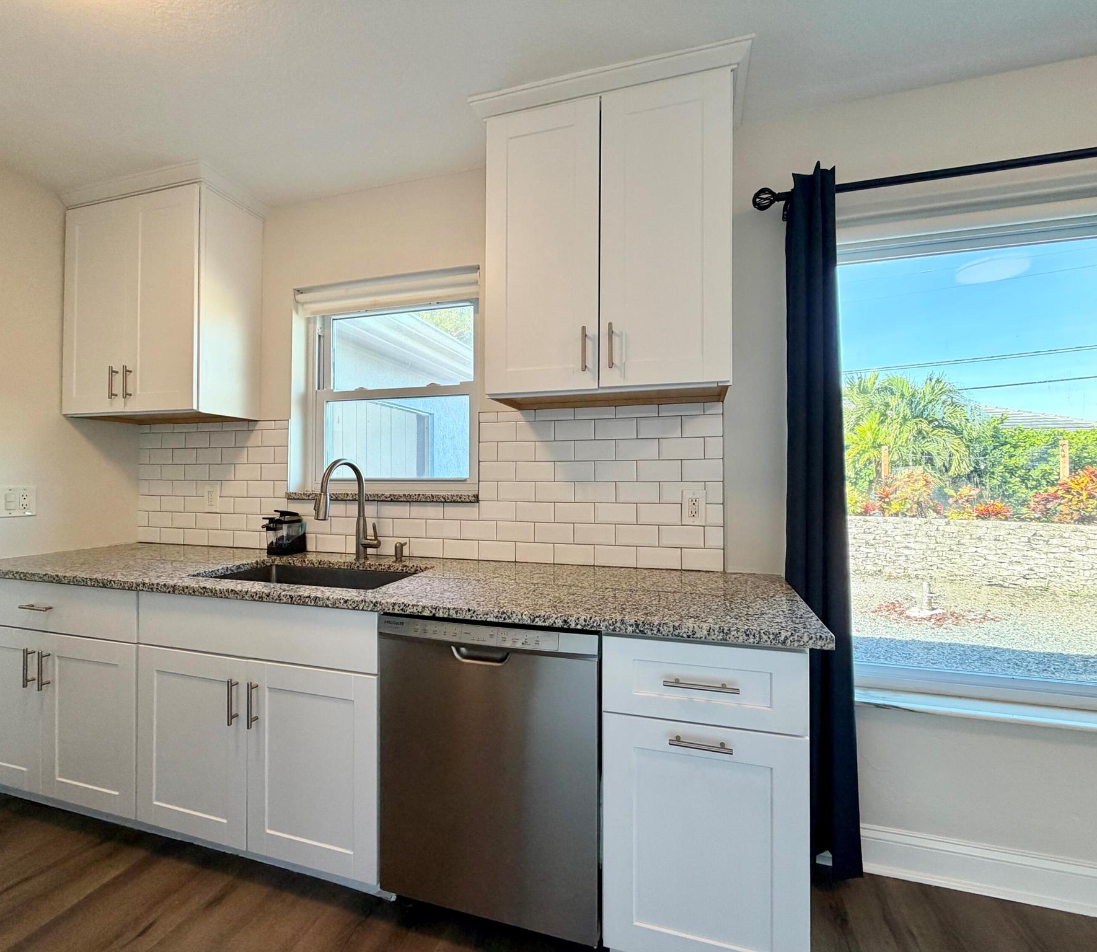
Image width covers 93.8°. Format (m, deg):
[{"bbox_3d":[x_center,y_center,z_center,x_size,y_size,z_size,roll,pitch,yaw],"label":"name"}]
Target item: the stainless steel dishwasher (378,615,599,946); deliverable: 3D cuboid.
[{"bbox_3d":[-0.087,0.771,1.603,0.611,0.757,0.605,0,-1,17],"label":"stainless steel dishwasher"}]

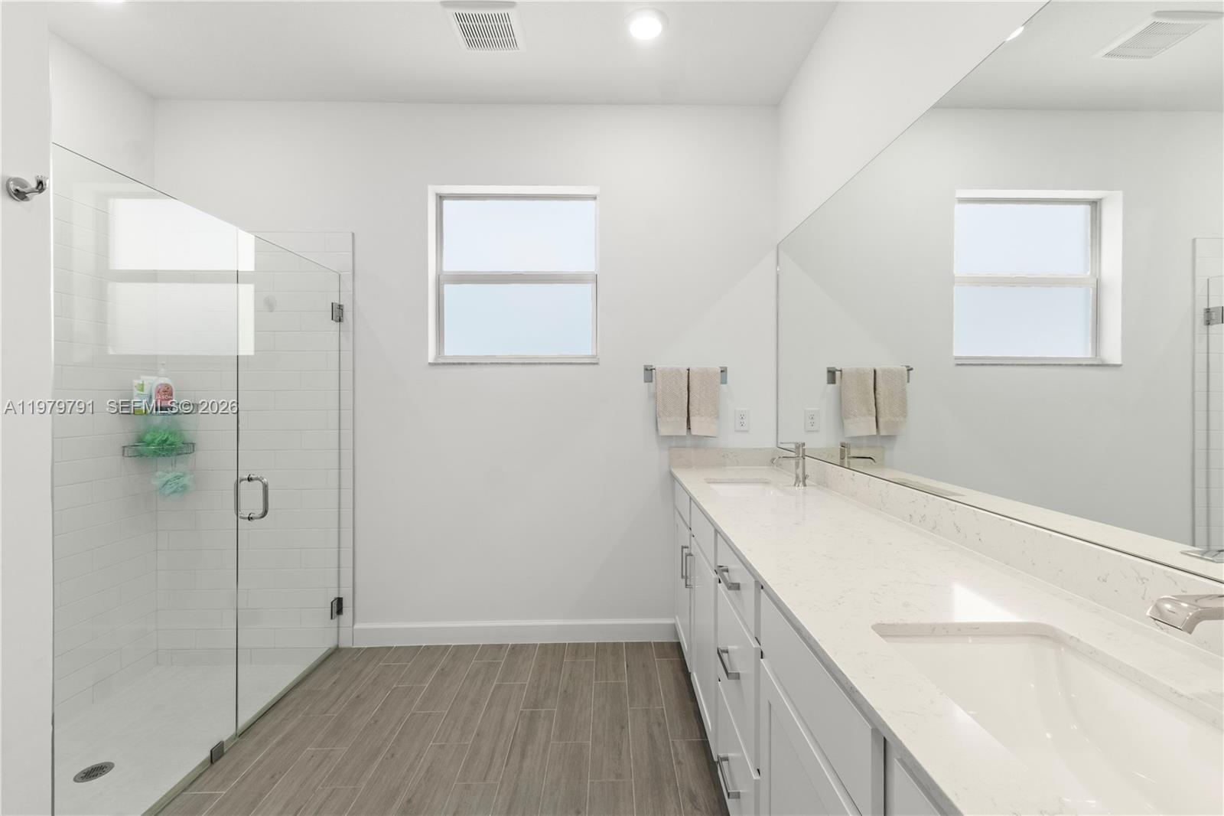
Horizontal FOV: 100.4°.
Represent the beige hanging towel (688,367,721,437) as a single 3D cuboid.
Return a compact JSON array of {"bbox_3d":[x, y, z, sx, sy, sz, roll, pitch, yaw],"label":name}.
[{"bbox_3d":[0.473,-0.030,2.645,0.158,0.353,0.056,0,1,-1],"label":"beige hanging towel"}]

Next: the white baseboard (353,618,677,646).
[{"bbox_3d":[-0.500,1.185,2.687,1.704,0.115,0.015,0,1,-1],"label":"white baseboard"}]

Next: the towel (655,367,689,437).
[{"bbox_3d":[0.307,-0.030,2.642,0.165,0.353,0.056,0,1,-1],"label":"towel"}]

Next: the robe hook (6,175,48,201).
[{"bbox_3d":[-1.328,-0.501,1.165,0.055,0.056,0.051,0,1,0],"label":"robe hook"}]

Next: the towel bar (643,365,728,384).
[{"bbox_3d":[0.389,-0.175,2.652,0.441,0.092,0.068,0,1,-1],"label":"towel bar"}]

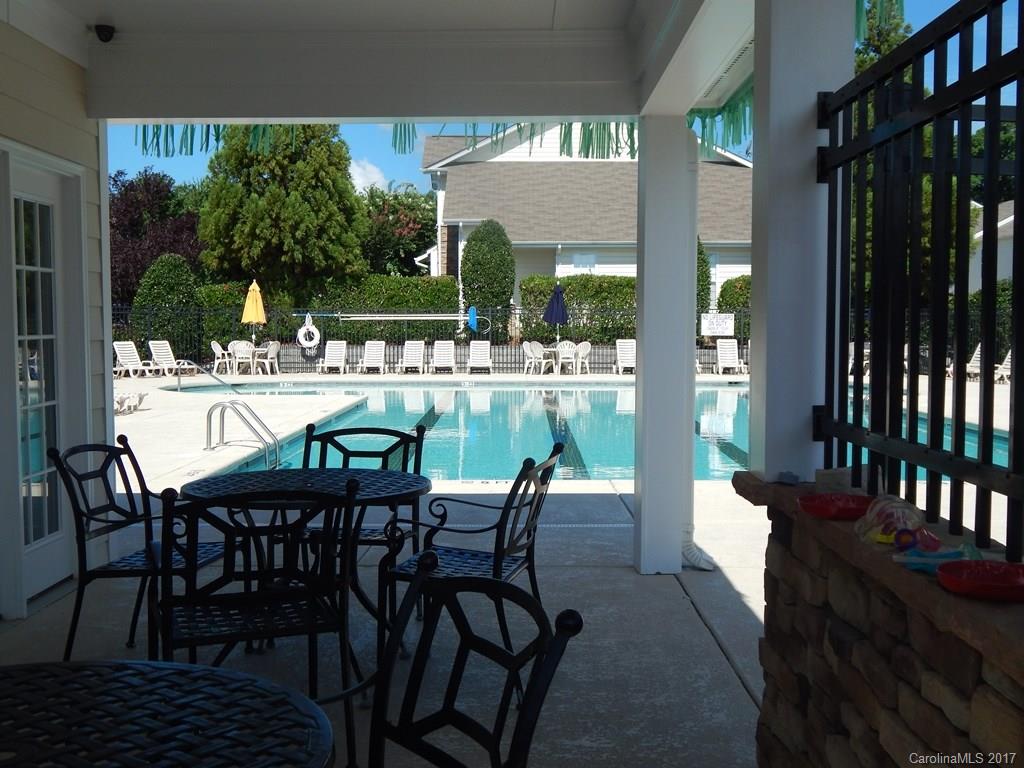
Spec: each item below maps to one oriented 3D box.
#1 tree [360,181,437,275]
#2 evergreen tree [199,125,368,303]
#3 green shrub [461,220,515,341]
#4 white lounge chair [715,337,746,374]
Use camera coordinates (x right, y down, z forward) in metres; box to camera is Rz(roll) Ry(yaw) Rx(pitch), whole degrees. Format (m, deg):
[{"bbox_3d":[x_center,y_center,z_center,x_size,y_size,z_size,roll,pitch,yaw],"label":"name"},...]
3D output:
[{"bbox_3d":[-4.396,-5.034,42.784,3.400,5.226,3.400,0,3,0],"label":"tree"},{"bbox_3d":[-8.131,-6.245,40.000,6.000,9.600,6.000,0,3,0],"label":"evergreen tree"},{"bbox_3d":[-0.699,-2.906,32.087,1.500,3.442,1.500,0,3,0],"label":"green shrub"},{"bbox_3d":[6.039,-0.753,31.000,0.700,0.930,1.700,0,3,3],"label":"white lounge chair"}]

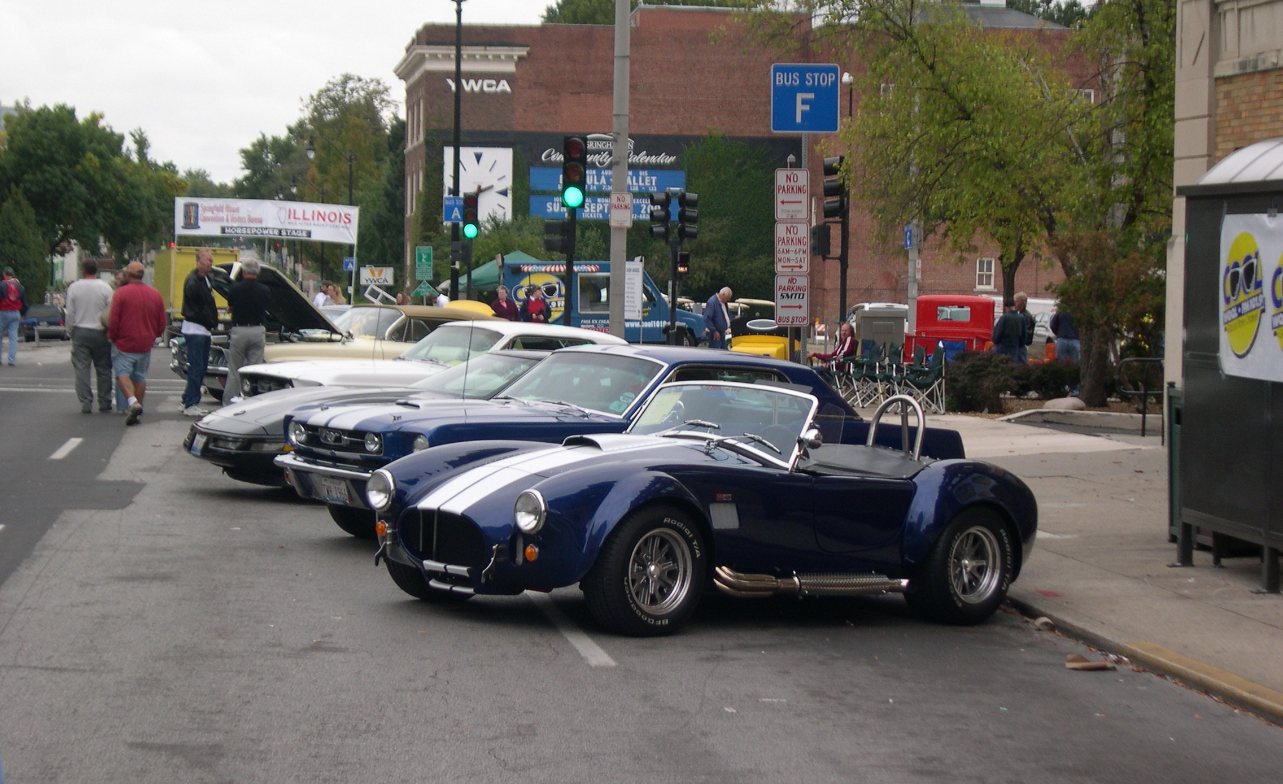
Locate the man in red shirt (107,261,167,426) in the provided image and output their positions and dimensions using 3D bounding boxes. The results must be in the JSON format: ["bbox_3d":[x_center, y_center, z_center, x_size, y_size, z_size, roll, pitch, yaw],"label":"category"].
[{"bbox_3d":[-5.598,-0.558,29.600,0.620,1.761,0.500,0,3,-13],"label":"man in red shirt"}]

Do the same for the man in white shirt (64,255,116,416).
[{"bbox_3d":[-6.239,-0.647,30.200,0.570,1.760,0.360,0,3,-6],"label":"man in white shirt"}]

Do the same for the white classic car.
[{"bbox_3d":[-1.732,-0.014,26.418,4.750,1.300,1.810,1,2,-42],"label":"white classic car"}]

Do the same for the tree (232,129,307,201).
[{"bbox_3d":[-32.093,-15.322,230.000,9.000,14.694,9.000,1,2,0],"label":"tree"}]

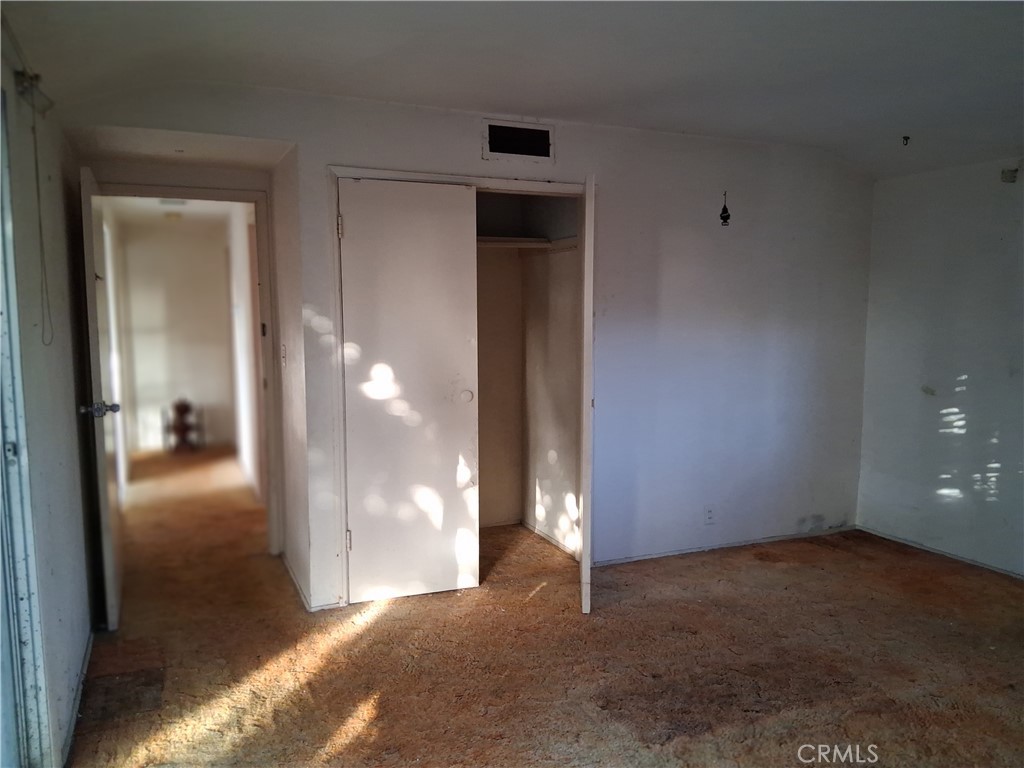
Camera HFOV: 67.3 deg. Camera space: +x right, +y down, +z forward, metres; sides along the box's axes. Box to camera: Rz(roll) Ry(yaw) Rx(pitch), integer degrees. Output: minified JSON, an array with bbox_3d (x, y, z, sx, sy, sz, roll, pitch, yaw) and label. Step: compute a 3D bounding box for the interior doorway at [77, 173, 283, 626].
[{"bbox_3d":[-1.628,0.011,3.898,0.900,2.083,0.857,-2,6,-24],"label":"interior doorway"}]

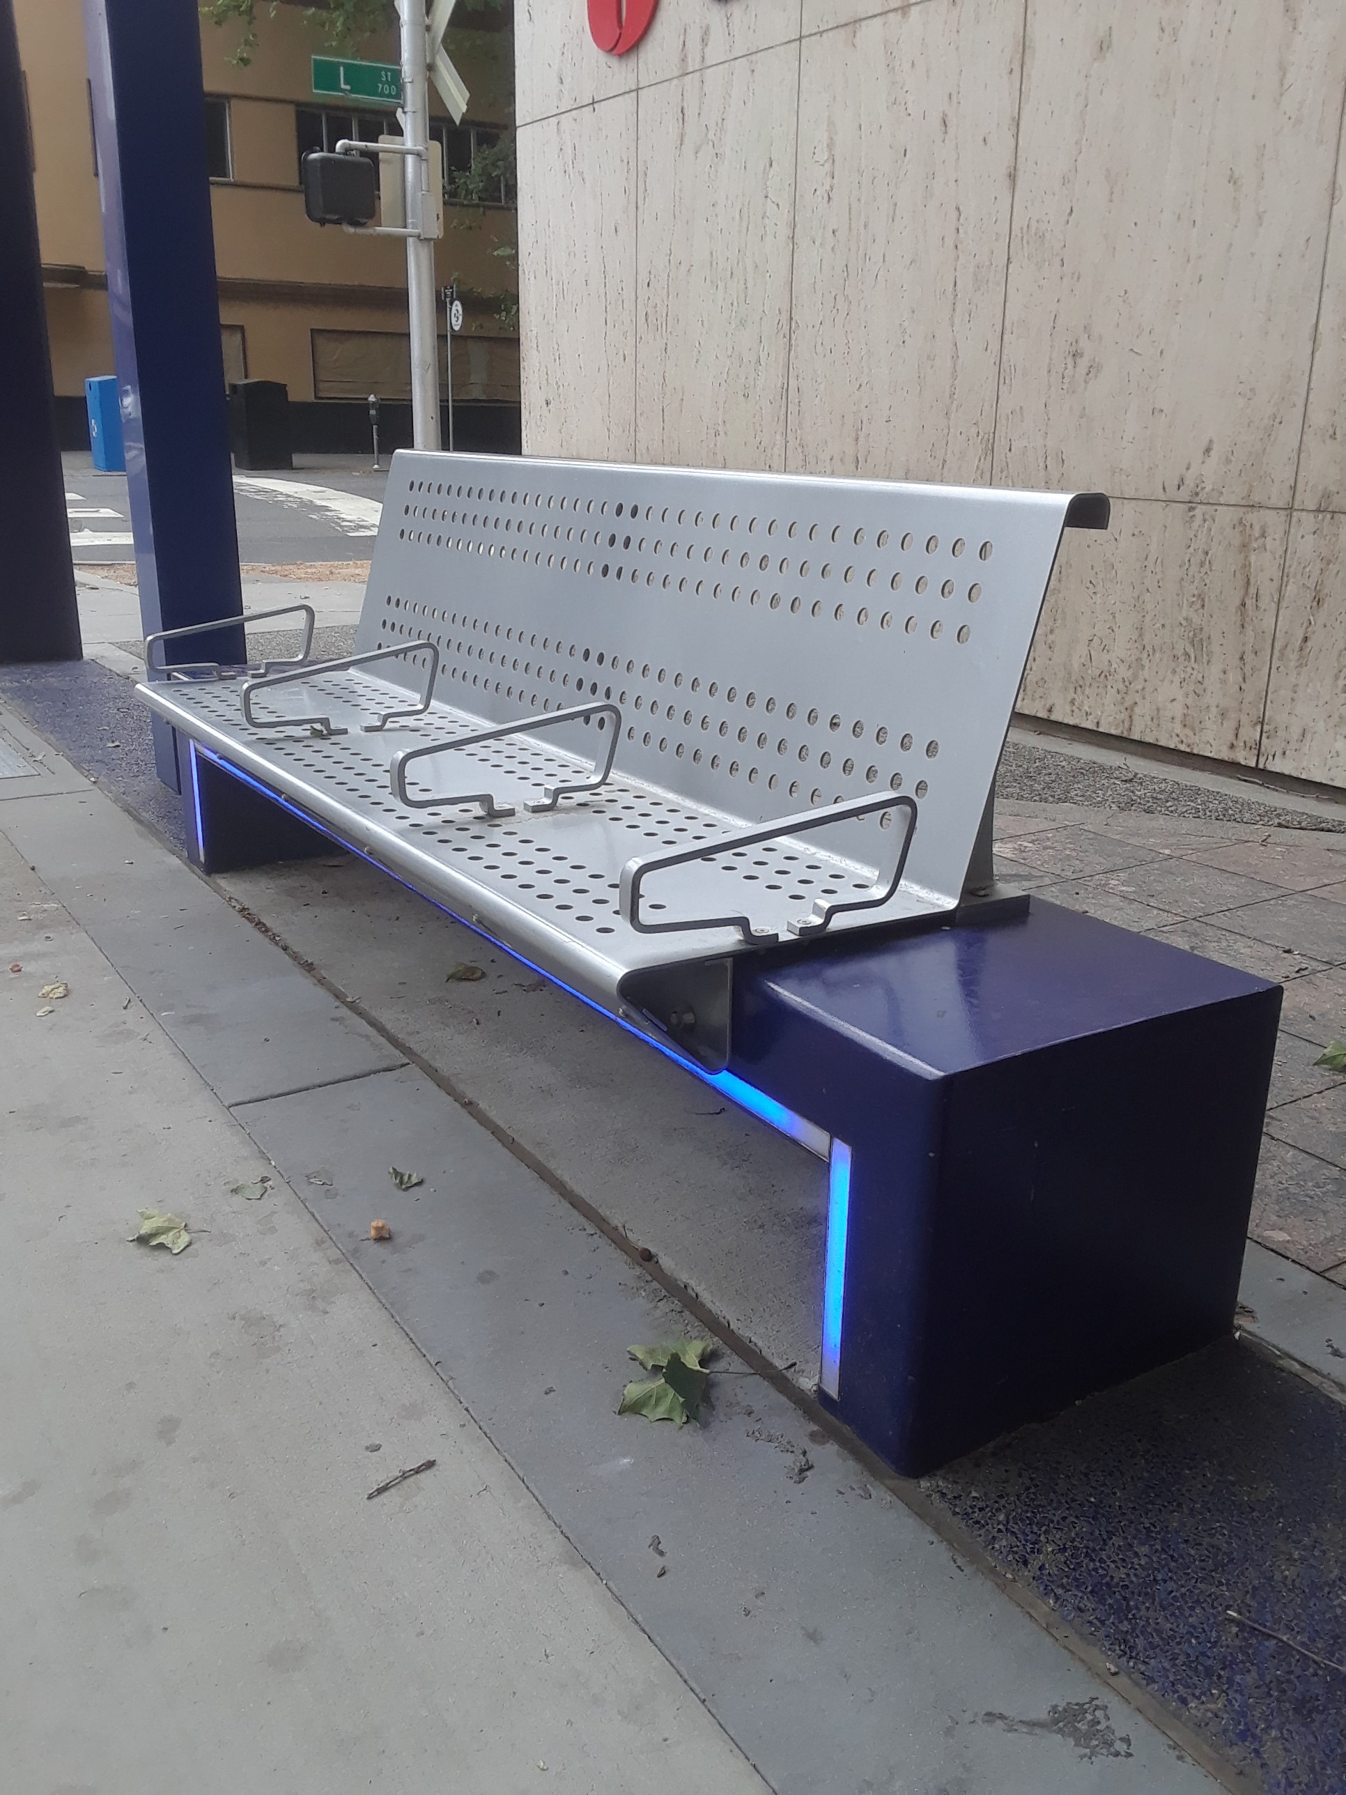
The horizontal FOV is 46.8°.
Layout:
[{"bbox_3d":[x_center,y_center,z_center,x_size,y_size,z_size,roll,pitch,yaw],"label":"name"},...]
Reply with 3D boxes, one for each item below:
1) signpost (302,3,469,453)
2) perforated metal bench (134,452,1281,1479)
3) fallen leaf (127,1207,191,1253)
[{"bbox_3d":[-1.872,-4.432,10.485,1.150,4.300,0.550,-10,20,-30],"label":"signpost"},{"bbox_3d":[-0.318,-0.234,2.666,0.678,0.972,2.726,-10,20,-30],"label":"perforated metal bench"},{"bbox_3d":[-0.693,0.441,2.074,0.090,0.026,0.092,-6,18,-19],"label":"fallen leaf"}]

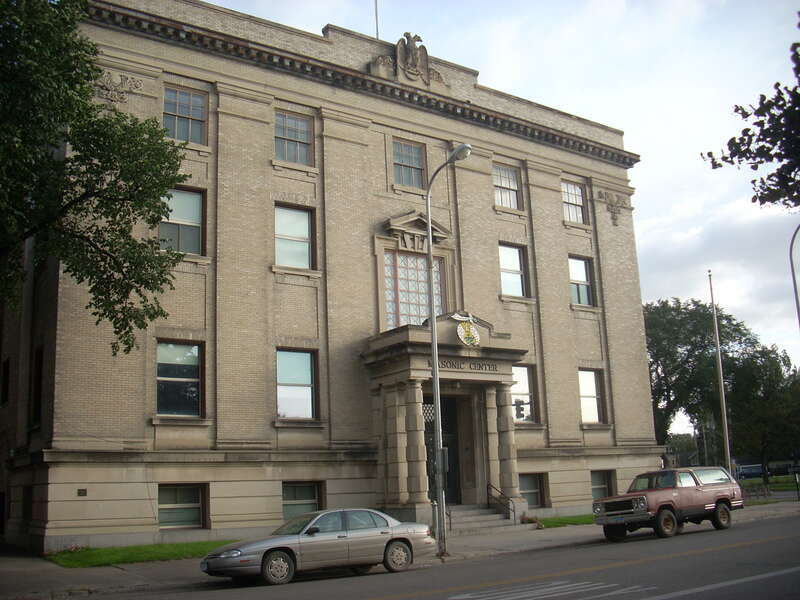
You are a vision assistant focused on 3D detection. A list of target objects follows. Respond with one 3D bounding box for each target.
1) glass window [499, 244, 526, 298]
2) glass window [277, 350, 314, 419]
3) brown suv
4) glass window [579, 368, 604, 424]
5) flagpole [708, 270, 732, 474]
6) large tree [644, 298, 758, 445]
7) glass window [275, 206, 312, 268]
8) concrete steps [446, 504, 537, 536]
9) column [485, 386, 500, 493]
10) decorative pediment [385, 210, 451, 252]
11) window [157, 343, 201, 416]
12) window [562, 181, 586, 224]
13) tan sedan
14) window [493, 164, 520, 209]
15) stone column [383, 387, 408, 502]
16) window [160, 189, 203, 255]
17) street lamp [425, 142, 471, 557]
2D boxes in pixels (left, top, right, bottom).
[{"bbox_3d":[4.597,-1.187,35.015,1.470,2.192,0.180,6,-15,-35],"label":"glass window"},{"bbox_3d":[-3.414,2.786,28.249,1.470,2.281,0.180,6,-15,-35],"label":"glass window"},{"bbox_3d":[7.951,5.934,25.143,4.700,1.850,2.000,7,-16,-36],"label":"brown suv"},{"bbox_3d":[8.073,4.098,36.201,1.470,2.311,0.180,6,-15,-35],"label":"glass window"},{"bbox_3d":[14.257,3.706,38.028,0.160,10.300,0.160,7,-15,-35],"label":"flagpole"},{"bbox_3d":[23.101,7.356,68.000,11.000,15.000,11.000,7,-15,-35],"label":"large tree"},{"bbox_3d":[-3.649,-2.129,29.354,1.520,2.180,0.200,7,-15,-35],"label":"glass window"},{"bbox_3d":[2.485,7.186,28.103,4.400,0.850,1.400,7,-15,-35],"label":"concrete steps"},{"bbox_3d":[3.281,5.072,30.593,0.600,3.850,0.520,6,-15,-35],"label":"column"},{"bbox_3d":[0.701,-2.544,32.129,2.800,1.650,0.500,7,-15,-35],"label":"decorative pediment"},{"bbox_3d":[-6.686,2.419,25.982,1.470,2.321,0.180,6,-15,-35],"label":"window"},{"bbox_3d":[7.751,-4.323,38.132,1.520,1.890,0.200,7,-15,-35],"label":"window"},{"bbox_3d":[-1.621,5.082,18.028,5.100,1.400,1.840,6,-15,-33],"label":"tan sedan"},{"bbox_3d":[4.426,-4.695,35.768,1.470,1.875,0.180,6,-15,-35],"label":"window"},{"bbox_3d":[0.002,4.725,28.416,0.620,3.850,0.650,6,-15,-35],"label":"stone column"},{"bbox_3d":[-6.962,-2.453,27.209,1.519,2.211,0.200,7,-16,-35],"label":"window"},{"bbox_3d":[1.345,1.115,20.567,0.350,9.750,2.200,7,-15,-35],"label":"street lamp"}]

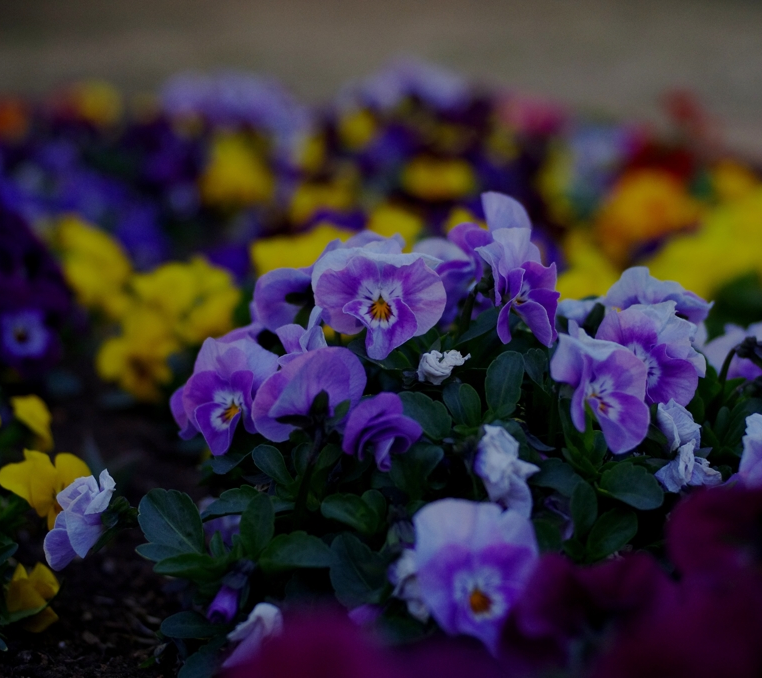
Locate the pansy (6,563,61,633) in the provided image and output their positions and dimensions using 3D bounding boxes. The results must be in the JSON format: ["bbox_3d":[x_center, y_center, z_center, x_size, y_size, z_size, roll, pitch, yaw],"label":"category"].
[{"bbox_3d":[-0.120,0.090,0.590,0.018,0.023,0.016,-2,6,-23],"label":"pansy"}]

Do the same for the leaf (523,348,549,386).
[{"bbox_3d":[0.054,0.010,0.600,0.010,0.014,0.007,0,15,0],"label":"leaf"}]

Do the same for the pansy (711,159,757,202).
[{"bbox_3d":[0.291,-0.130,1.400,0.040,0.040,0.022,0,15,0],"label":"pansy"}]

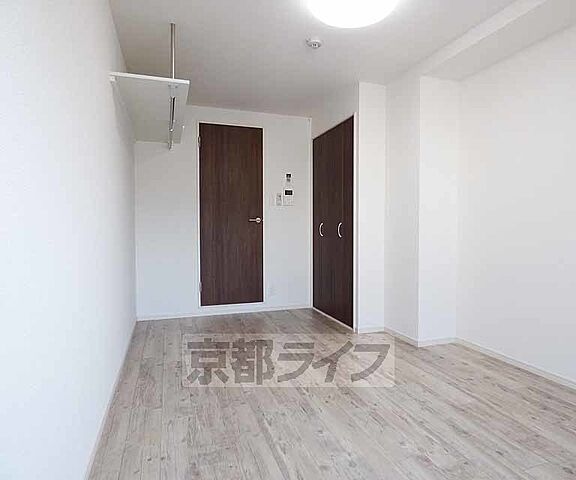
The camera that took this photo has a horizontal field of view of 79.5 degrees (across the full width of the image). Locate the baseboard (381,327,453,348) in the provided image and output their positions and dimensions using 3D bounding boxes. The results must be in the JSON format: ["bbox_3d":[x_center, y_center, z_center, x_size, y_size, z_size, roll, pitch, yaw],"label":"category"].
[{"bbox_3d":[1.175,0.850,3.137,0.386,0.057,0.505,-1,2,-19],"label":"baseboard"}]

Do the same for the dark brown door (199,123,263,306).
[{"bbox_3d":[-0.626,-0.273,3.923,0.708,2.003,0.050,-1,2,-19],"label":"dark brown door"}]

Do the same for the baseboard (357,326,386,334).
[{"bbox_3d":[0.791,0.847,3.270,0.273,0.054,0.020,-1,2,-19],"label":"baseboard"}]

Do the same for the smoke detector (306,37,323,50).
[{"bbox_3d":[0.188,-1.377,2.435,0.105,0.045,0.105,0,2,0],"label":"smoke detector"}]

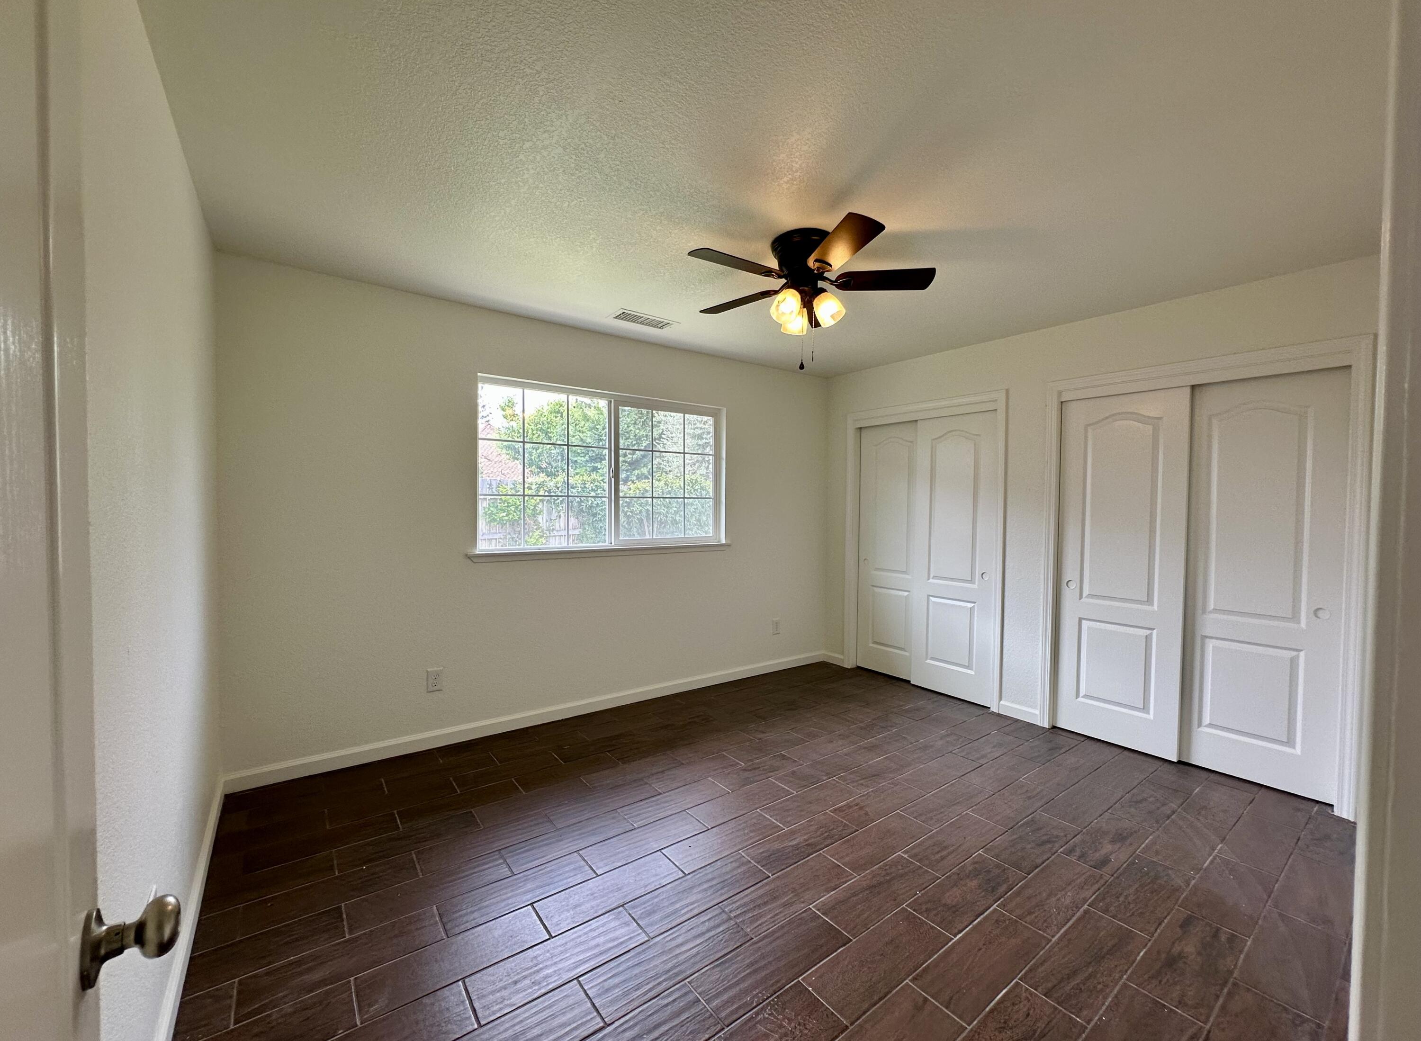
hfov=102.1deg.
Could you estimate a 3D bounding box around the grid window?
[{"bbox_3d":[-0.644,-0.332,3.844,1.772,1.014,0.080,-1,2,-36],"label":"grid window"}]

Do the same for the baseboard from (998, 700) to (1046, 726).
[{"bbox_3d":[1.989,1.233,3.689,0.018,0.084,0.259,-1,2,-36],"label":"baseboard"}]

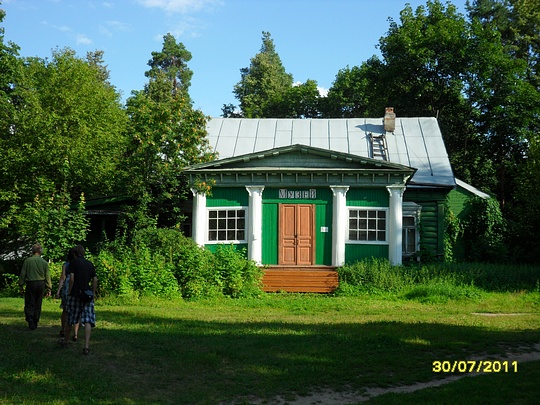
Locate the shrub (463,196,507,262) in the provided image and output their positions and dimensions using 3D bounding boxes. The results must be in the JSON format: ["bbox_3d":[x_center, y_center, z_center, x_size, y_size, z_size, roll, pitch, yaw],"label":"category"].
[{"bbox_3d":[9.608,1.872,30.745,2.000,3.700,1.900,0,-4,3],"label":"shrub"}]

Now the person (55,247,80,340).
[{"bbox_3d":[-3.633,1.652,12.314,0.480,1.650,0.500,1,-4,-14],"label":"person"}]

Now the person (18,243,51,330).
[{"bbox_3d":[-4.739,1.708,13.814,0.600,1.740,0.400,1,-4,-14],"label":"person"}]

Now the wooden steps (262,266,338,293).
[{"bbox_3d":[1.127,2.925,25.357,2.800,0.950,1.300,0,-4,3],"label":"wooden steps"}]

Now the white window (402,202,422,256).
[{"bbox_3d":[5.770,1.104,28.393,1.100,2.250,0.200,0,-4,3],"label":"white window"}]

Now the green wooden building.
[{"bbox_3d":[2.175,-0.130,30.786,12.700,7.800,9.600,0,-4,3],"label":"green wooden building"}]

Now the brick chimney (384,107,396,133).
[{"bbox_3d":[5.609,-3.808,31.948,0.500,1.200,0.500,0,-4,3],"label":"brick chimney"}]

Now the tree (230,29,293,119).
[{"bbox_3d":[-0.439,-3.242,46.344,5.000,16.300,5.000,0,-4,3],"label":"tree"}]

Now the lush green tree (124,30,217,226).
[{"bbox_3d":[-3.829,-1.260,26.154,3.400,9.400,3.300,0,-4,3],"label":"lush green tree"}]

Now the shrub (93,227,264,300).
[{"bbox_3d":[-3.188,2.091,23.912,5.800,2.400,2.700,0,-4,3],"label":"shrub"}]

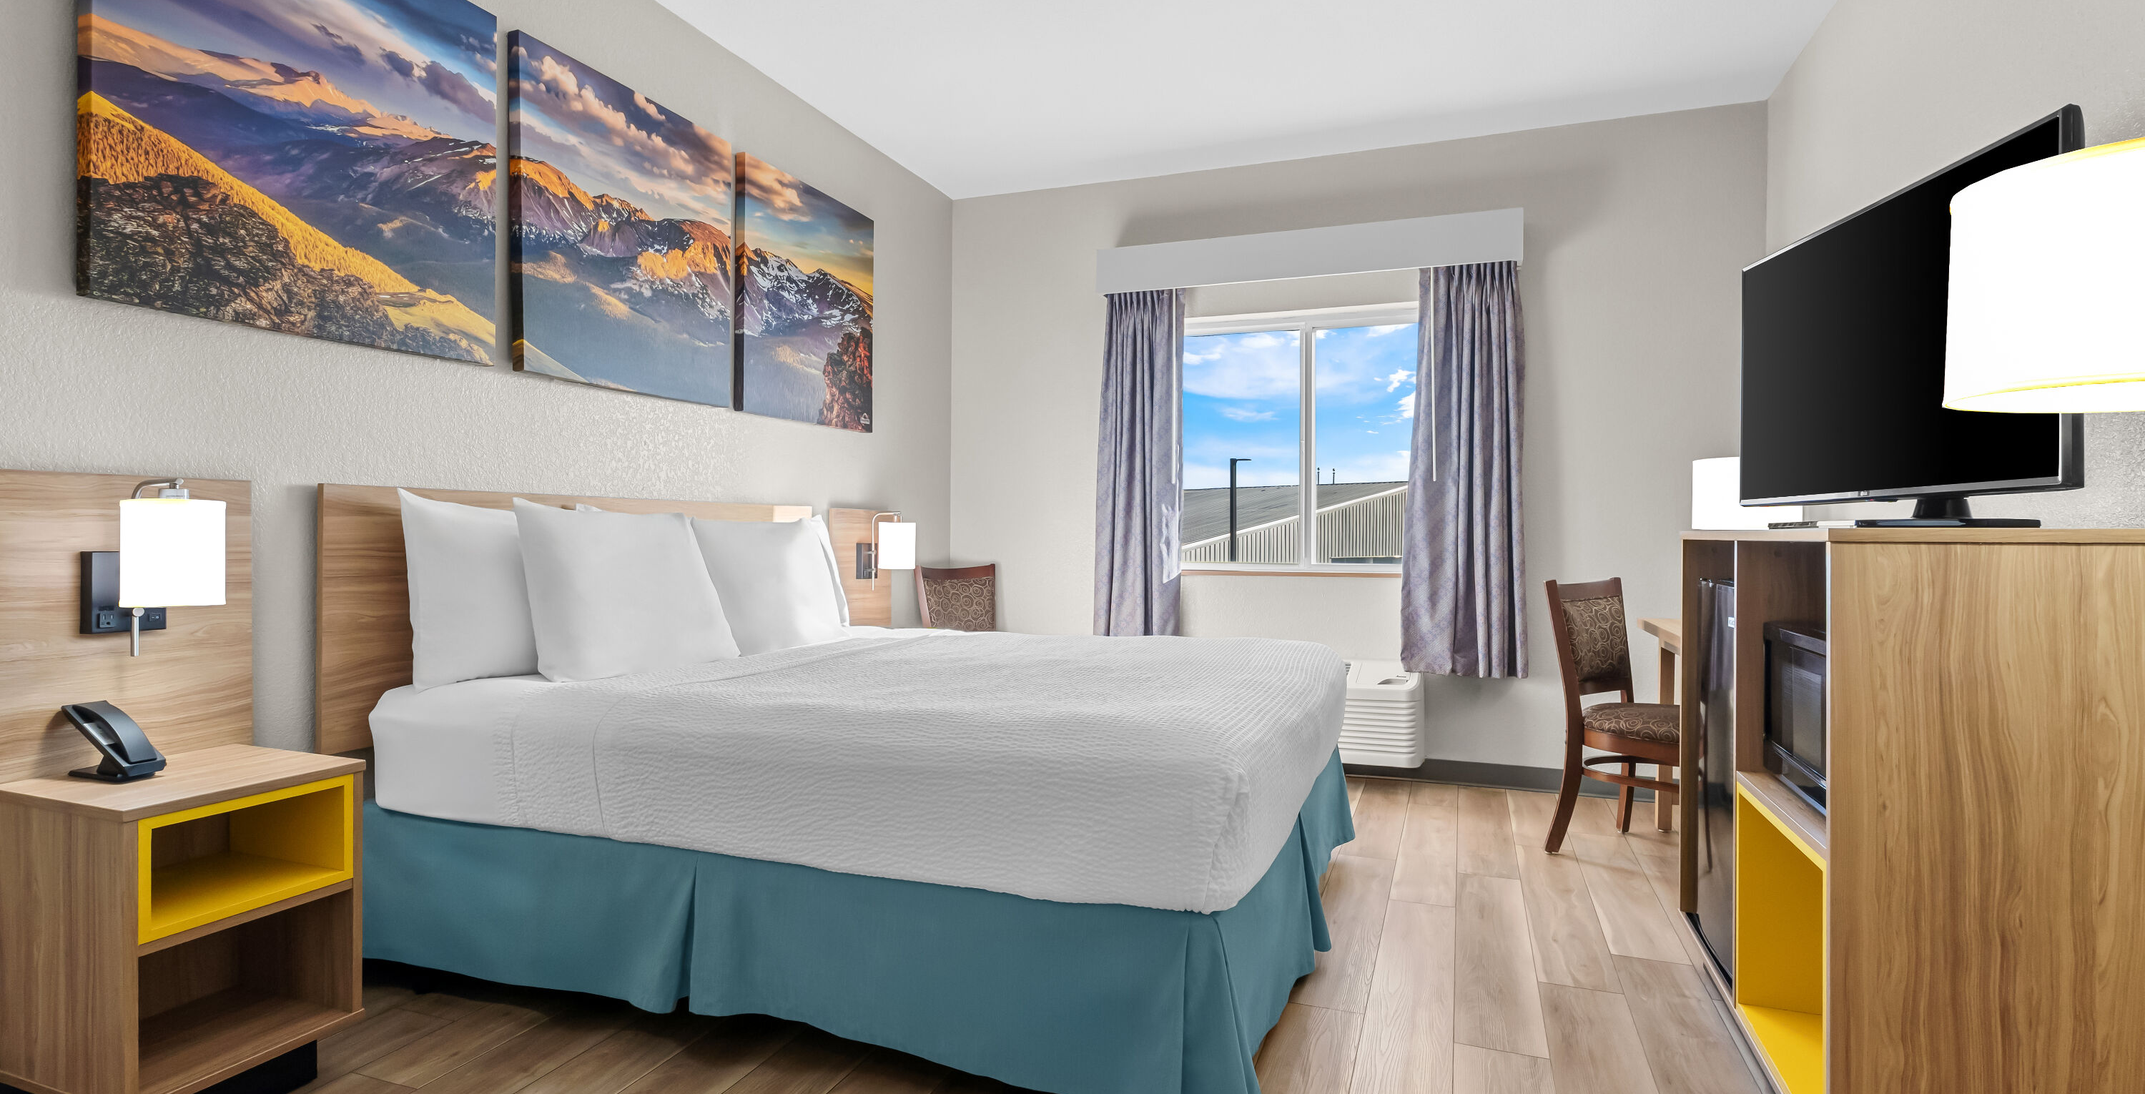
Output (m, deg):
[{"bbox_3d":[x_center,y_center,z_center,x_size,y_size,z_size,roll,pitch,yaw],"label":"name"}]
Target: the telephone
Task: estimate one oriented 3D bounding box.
[{"bbox_3d":[-1.850,0.373,1.842,0.170,0.135,0.092,1,1,22],"label":"telephone"}]

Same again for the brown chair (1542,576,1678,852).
[{"bbox_3d":[2.028,0.594,3.256,0.480,0.960,0.570,0,1,-34],"label":"brown chair"}]

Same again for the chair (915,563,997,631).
[{"bbox_3d":[-0.393,0.570,4.430,0.470,0.960,0.560,0,1,-41],"label":"chair"}]

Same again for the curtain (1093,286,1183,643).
[{"bbox_3d":[0.329,-0.370,4.724,0.420,1.810,0.140,1,1,22],"label":"curtain"}]

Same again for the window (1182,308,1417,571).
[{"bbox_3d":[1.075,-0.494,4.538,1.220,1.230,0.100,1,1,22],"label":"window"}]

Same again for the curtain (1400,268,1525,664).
[{"bbox_3d":[1.691,-0.357,4.170,0.500,1.810,0.140,1,1,22],"label":"curtain"}]

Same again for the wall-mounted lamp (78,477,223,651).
[{"bbox_3d":[-1.857,0.042,1.929,0.250,0.360,0.165,1,1,22],"label":"wall-mounted lamp"}]

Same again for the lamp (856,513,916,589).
[{"bbox_3d":[-0.848,0.023,4.406,0.250,0.350,0.165,1,1,22],"label":"lamp"}]

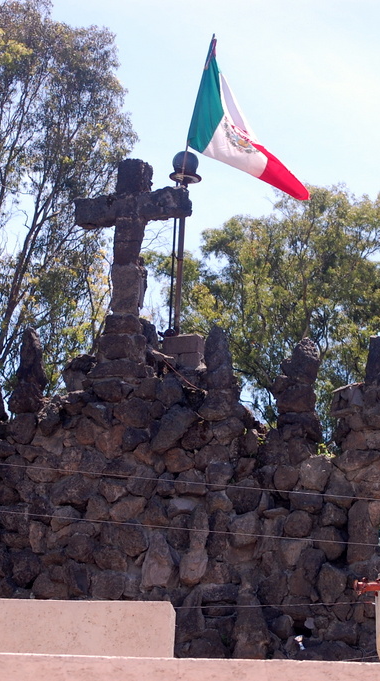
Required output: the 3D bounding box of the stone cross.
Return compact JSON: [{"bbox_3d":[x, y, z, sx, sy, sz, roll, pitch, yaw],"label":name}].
[{"bbox_3d":[-0.587,-1.059,24.200,1.200,1.740,0.280,-4,-21,18],"label":"stone cross"}]

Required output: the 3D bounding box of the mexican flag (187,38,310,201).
[{"bbox_3d":[0.631,-2.342,24.700,1.220,1.680,0.450,-2,-20,9],"label":"mexican flag"}]

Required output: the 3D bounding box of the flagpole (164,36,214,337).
[{"bbox_3d":[-0.005,-1.632,24.700,0.480,3.300,0.350,-4,-21,14],"label":"flagpole"}]

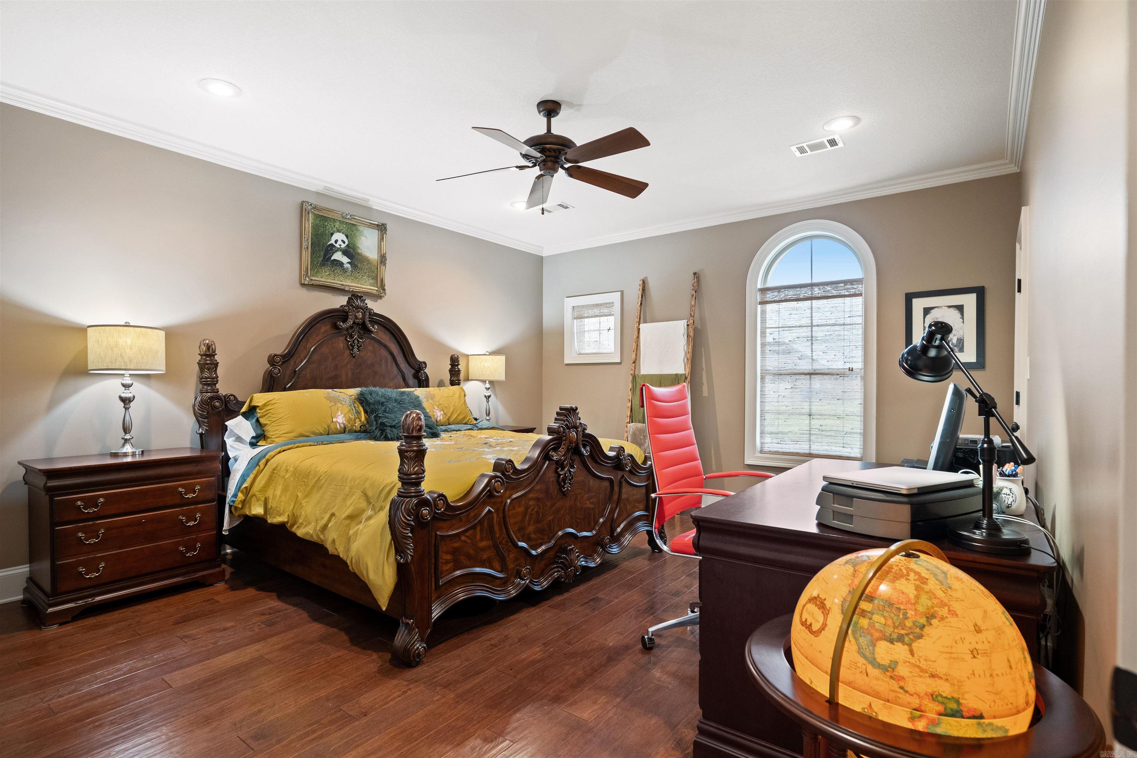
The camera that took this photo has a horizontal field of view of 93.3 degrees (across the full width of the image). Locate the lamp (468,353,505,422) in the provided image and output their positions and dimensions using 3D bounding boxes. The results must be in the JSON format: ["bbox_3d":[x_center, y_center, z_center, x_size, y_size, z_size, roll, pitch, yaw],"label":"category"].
[{"bbox_3d":[-0.806,0.110,5.280,0.350,0.745,0.350,0,0,0],"label":"lamp"}]

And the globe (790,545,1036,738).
[{"bbox_3d":[0.657,0.543,1.056,0.395,0.395,0.395,0,0,38],"label":"globe"}]

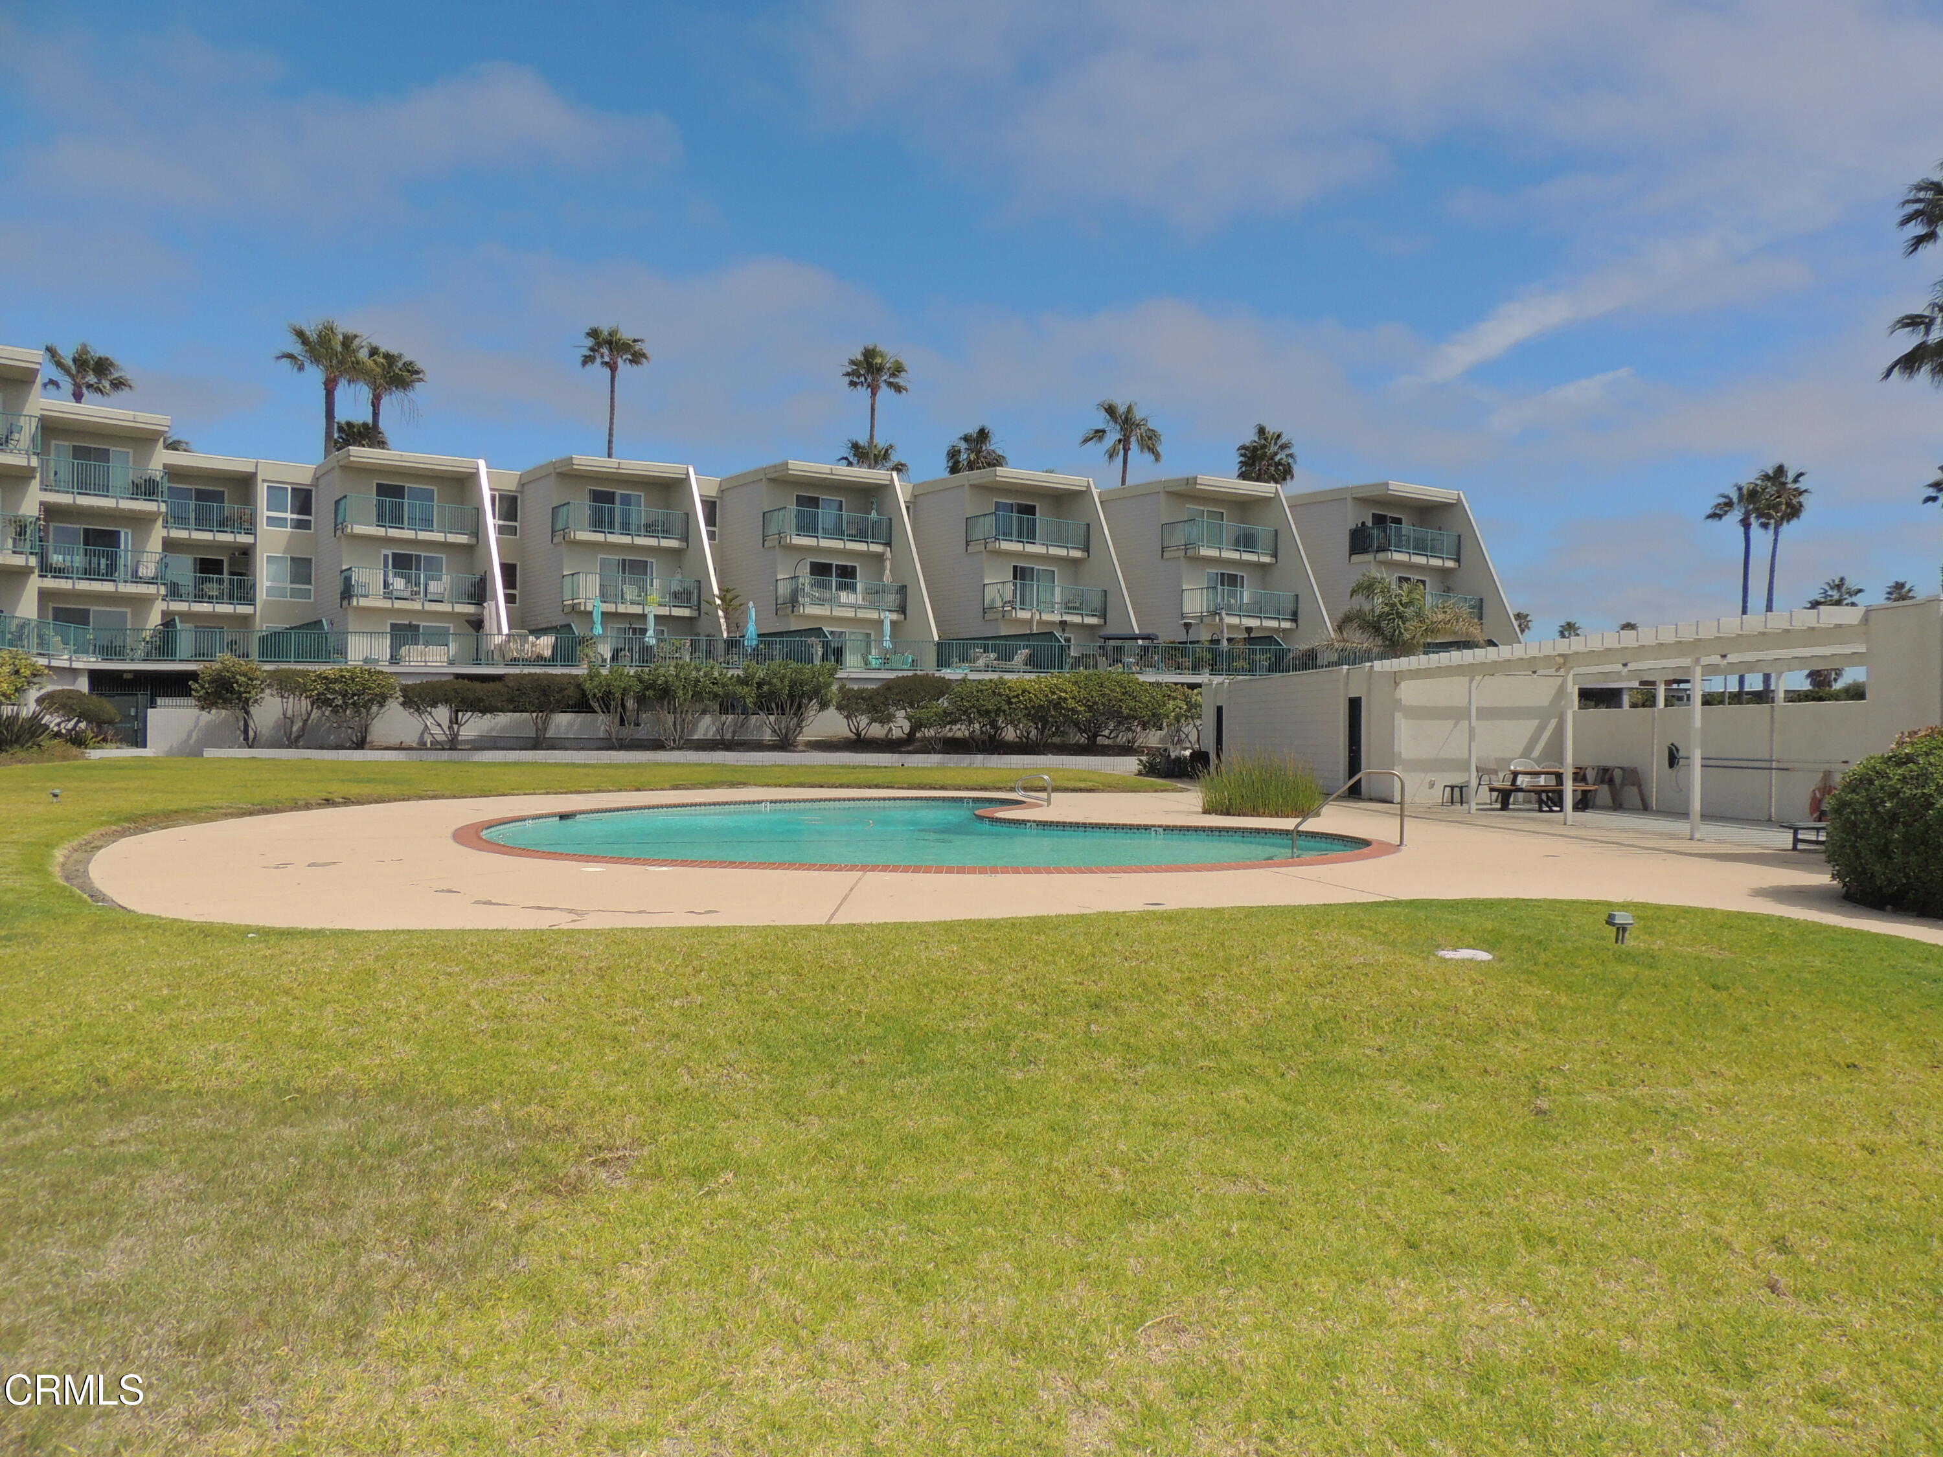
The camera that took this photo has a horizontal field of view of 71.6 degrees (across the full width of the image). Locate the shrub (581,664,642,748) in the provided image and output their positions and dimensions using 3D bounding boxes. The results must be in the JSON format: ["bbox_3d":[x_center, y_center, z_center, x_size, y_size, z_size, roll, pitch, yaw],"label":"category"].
[{"bbox_3d":[-11.989,-0.757,44.800,2.019,2.776,2.000,1,0,0],"label":"shrub"}]

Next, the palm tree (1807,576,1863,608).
[{"bbox_3d":[51.149,-3.387,79.984,3.515,11.345,3.515,1,0,0],"label":"palm tree"}]

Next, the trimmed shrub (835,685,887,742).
[{"bbox_3d":[-3.759,-0.533,47.316,2.026,1.973,1.925,1,0,-7],"label":"trimmed shrub"}]

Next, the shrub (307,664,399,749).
[{"bbox_3d":[-20.395,-0.726,44.418,3.003,2.803,2.853,1,0,-7],"label":"shrub"}]

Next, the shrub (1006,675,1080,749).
[{"bbox_3d":[2.398,-0.530,44.800,2.423,2.423,2.300,1,0,0],"label":"shrub"}]

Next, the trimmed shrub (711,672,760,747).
[{"bbox_3d":[-7.849,-0.644,44.800,1.716,2.499,1.750,1,0,0],"label":"trimmed shrub"}]

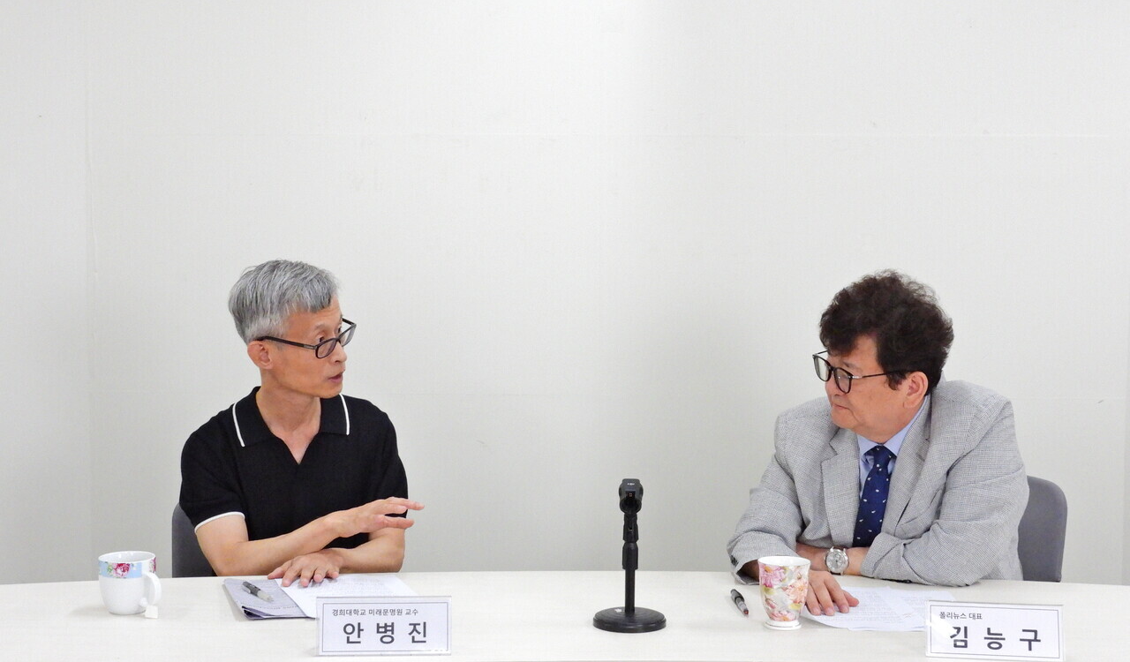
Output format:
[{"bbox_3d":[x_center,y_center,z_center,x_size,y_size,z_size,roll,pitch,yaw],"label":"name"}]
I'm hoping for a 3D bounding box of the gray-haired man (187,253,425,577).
[{"bbox_3d":[-0.486,0.526,2.945,0.510,1.290,0.740,-1,3,-15],"label":"gray-haired man"}]

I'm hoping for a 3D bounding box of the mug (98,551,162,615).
[{"bbox_3d":[-0.710,0.416,2.670,0.095,0.091,0.122,-3,5,-45],"label":"mug"}]

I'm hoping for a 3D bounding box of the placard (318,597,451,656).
[{"bbox_3d":[-0.266,0.435,2.423,0.195,0.082,0.055,0,3,-2],"label":"placard"}]

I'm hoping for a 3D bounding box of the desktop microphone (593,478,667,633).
[{"bbox_3d":[0.103,0.349,2.590,0.117,0.236,0.117,0,3,0],"label":"desktop microphone"}]

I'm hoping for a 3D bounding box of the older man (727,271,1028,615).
[{"bbox_3d":[0.599,0.541,2.886,0.580,1.280,0.780,1,3,19],"label":"older man"}]

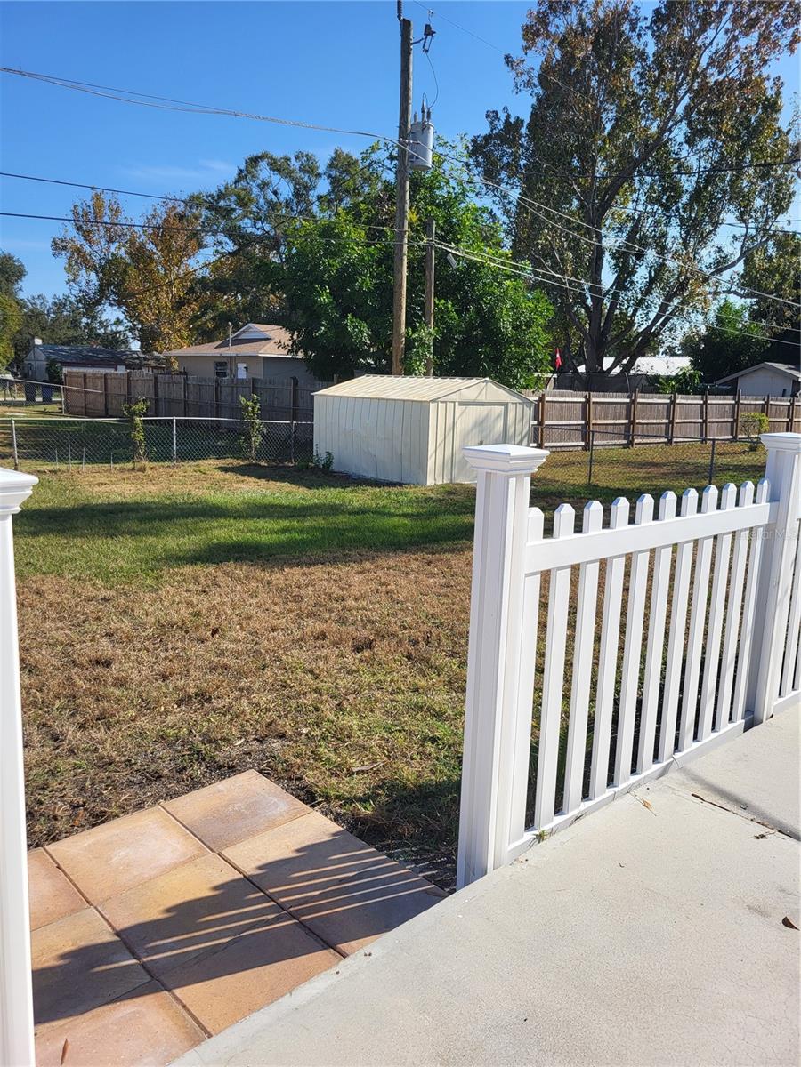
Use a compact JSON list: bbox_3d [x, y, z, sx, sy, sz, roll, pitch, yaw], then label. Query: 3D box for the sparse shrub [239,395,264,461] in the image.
[{"bbox_3d":[-3.584,-2.525,19.291,0.604,1.626,0.543,2,10,0],"label":"sparse shrub"}]

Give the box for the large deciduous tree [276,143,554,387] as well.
[{"bbox_3d":[0.294,-7.419,25.092,8.627,8.910,7.764,2,10,0],"label":"large deciduous tree"}]

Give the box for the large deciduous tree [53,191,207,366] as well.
[{"bbox_3d":[-14.904,-12.828,44.539,8.547,11.574,8.120,2,10,0],"label":"large deciduous tree"}]

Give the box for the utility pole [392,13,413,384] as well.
[{"bbox_3d":[0.018,-7.317,20.339,0.340,10.940,0.340,1,10,0],"label":"utility pole"}]

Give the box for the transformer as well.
[{"bbox_3d":[0.563,-9.777,19.902,0.596,1.374,0.600,2,10,0],"label":"transformer"}]

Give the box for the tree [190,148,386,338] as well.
[{"bbox_3d":[-5.879,-12.797,41.444,10.679,13.199,9.611,2,10,0],"label":"tree"}]

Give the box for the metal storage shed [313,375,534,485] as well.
[{"bbox_3d":[0.437,-2.409,17.936,3.099,2.141,4.016,-6,13,-40],"label":"metal storage shed"}]

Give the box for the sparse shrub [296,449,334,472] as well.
[{"bbox_3d":[-1.911,-1.695,18.167,0.836,0.496,0.550,2,10,0],"label":"sparse shrub"}]

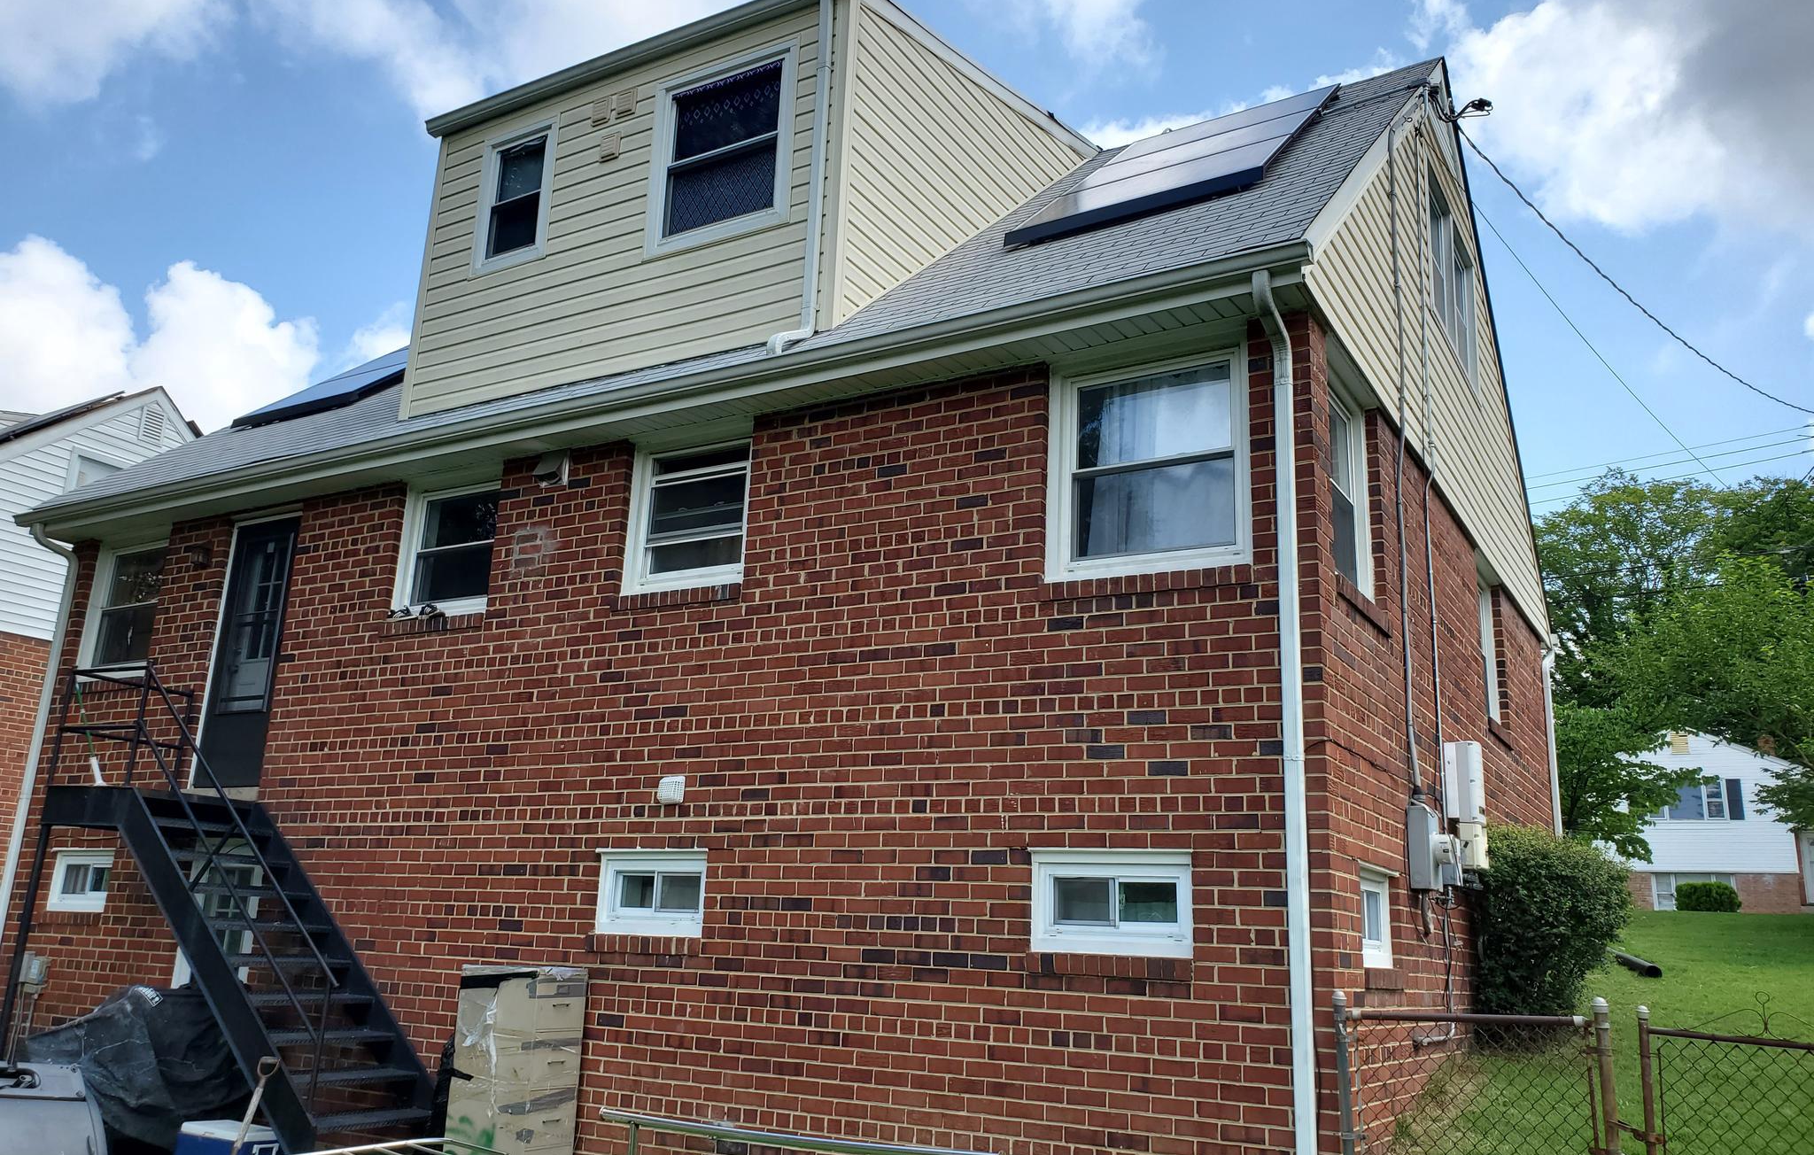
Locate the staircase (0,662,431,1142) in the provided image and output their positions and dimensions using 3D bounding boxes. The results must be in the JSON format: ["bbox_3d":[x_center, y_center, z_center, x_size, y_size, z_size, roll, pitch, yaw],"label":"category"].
[{"bbox_3d":[-4.332,1.979,8.804,3.370,2.910,0.950,-6,-17,30],"label":"staircase"}]

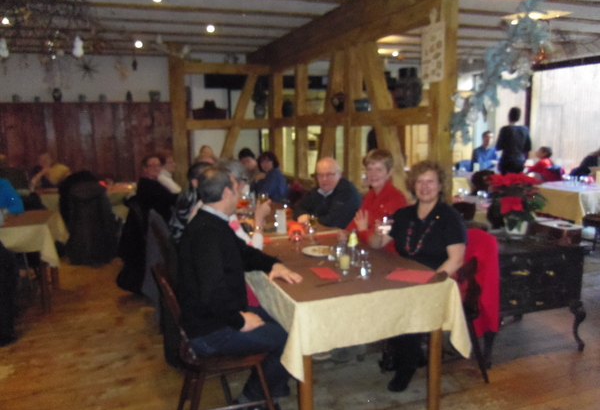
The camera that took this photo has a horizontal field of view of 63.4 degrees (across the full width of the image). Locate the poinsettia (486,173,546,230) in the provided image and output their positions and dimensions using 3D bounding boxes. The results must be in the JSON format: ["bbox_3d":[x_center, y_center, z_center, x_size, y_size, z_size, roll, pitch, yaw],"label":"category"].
[{"bbox_3d":[1.448,0.021,3.323,0.400,0.430,0.380,3,10,23],"label":"poinsettia"}]

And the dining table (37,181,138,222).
[{"bbox_3d":[-2.665,0.184,6.276,1.250,0.770,0.850,-4,9,-20],"label":"dining table"}]

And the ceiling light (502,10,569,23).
[{"bbox_3d":[2.682,-2.159,5.532,0.550,0.080,0.470,-4,9,-20],"label":"ceiling light"}]

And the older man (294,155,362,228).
[{"bbox_3d":[0.162,0.280,3.759,0.700,1.270,0.550,-8,12,-39],"label":"older man"}]

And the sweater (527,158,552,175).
[{"bbox_3d":[3.479,-0.449,7.015,0.380,0.480,0.450,-3,9,-11],"label":"sweater"}]

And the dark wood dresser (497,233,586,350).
[{"bbox_3d":[1.400,0.590,3.261,0.800,0.720,0.560,-4,10,-16],"label":"dark wood dresser"}]

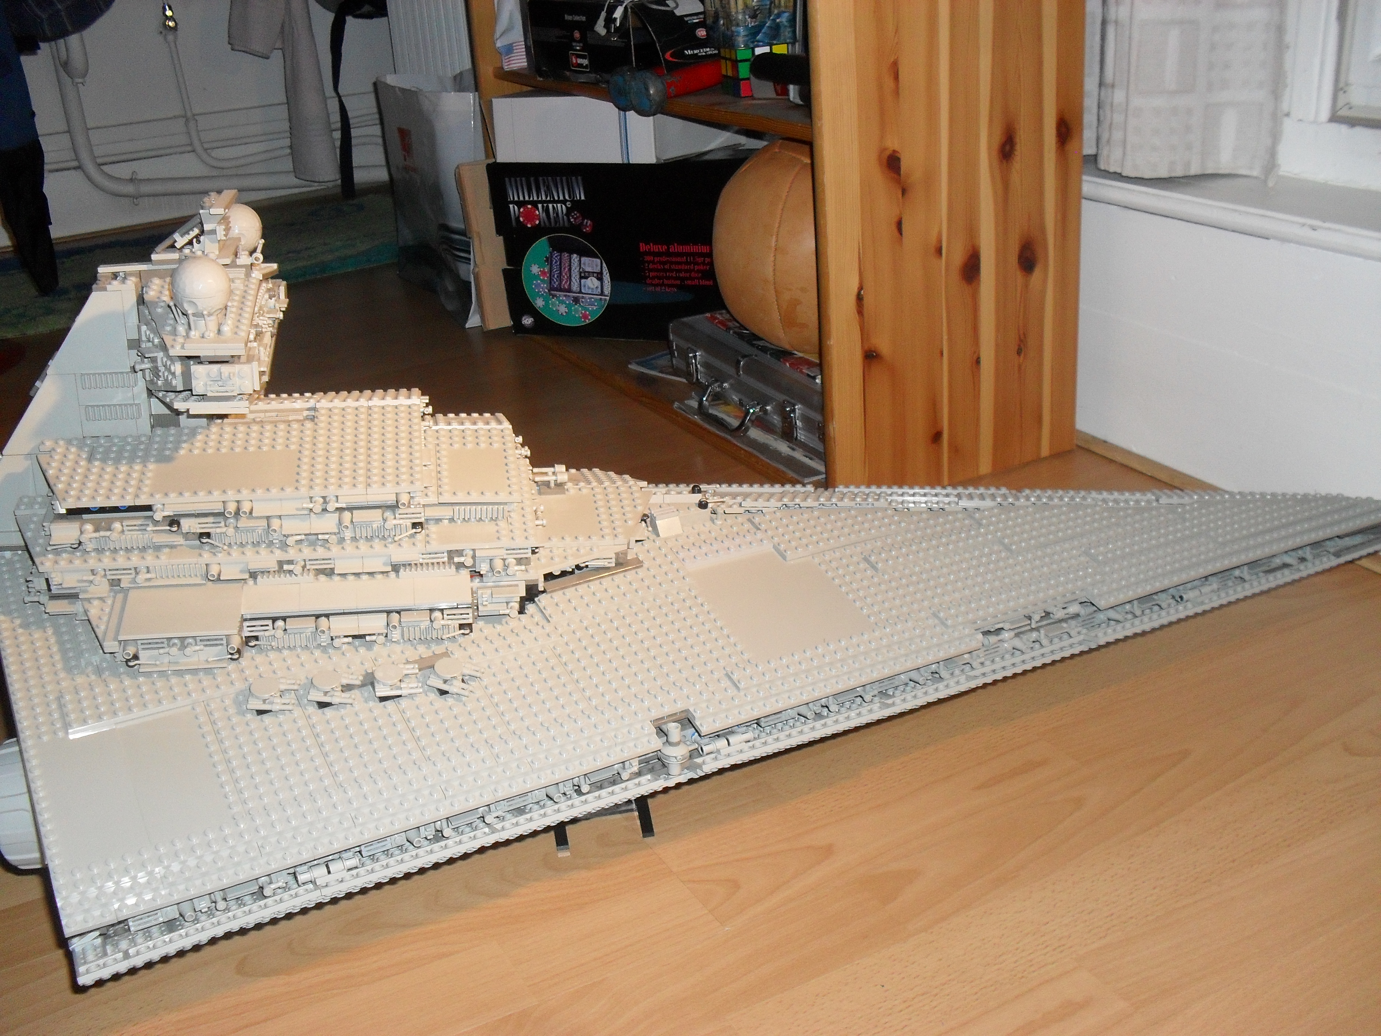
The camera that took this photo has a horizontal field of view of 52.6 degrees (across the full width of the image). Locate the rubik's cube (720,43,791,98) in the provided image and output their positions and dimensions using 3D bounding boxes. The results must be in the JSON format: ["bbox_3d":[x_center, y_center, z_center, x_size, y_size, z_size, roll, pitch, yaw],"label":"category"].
[{"bbox_3d":[0.070,-0.484,1.499,0.057,0.057,0.057,-10,25,-14],"label":"rubik's cube"}]

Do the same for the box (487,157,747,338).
[{"bbox_3d":[-0.074,-0.383,1.985,0.385,0.245,0.080,4,25,19],"label":"box"}]

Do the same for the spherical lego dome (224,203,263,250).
[{"bbox_3d":[-0.293,-0.187,0.905,0.032,0.032,0.032,-8,24,-8],"label":"spherical lego dome"}]

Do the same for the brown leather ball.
[{"bbox_3d":[0.147,-0.316,1.634,0.243,0.243,0.243,-4,24,2],"label":"brown leather ball"}]

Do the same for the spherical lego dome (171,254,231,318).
[{"bbox_3d":[-0.277,-0.132,0.792,0.032,0.032,0.032,-8,24,-8],"label":"spherical lego dome"}]

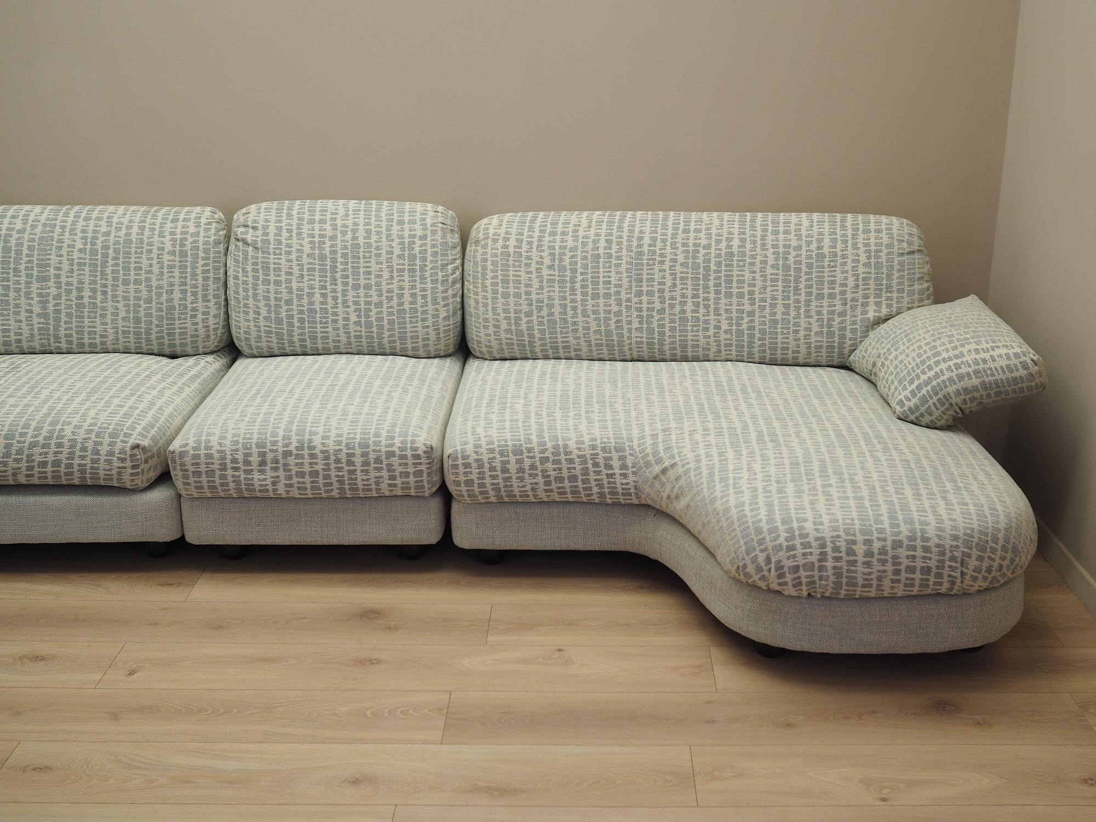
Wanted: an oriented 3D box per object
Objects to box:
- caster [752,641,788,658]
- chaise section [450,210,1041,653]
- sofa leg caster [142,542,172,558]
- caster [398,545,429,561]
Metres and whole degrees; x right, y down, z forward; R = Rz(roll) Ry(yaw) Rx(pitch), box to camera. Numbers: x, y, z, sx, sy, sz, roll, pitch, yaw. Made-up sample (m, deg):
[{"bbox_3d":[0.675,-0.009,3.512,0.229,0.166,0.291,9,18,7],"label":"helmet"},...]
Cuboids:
[{"bbox_3d":[0.514,0.527,2.502,0.076,0.069,0.076,0,23,0],"label":"caster"},{"bbox_3d":[0.436,-0.013,2.845,1.391,0.803,1.310,0,23,0],"label":"chaise section"},{"bbox_3d":[-1.055,0.354,2.911,0.076,0.069,0.076,0,23,0],"label":"sofa leg caster"},{"bbox_3d":[-0.362,0.357,2.908,0.076,0.069,0.076,0,23,0],"label":"caster"}]

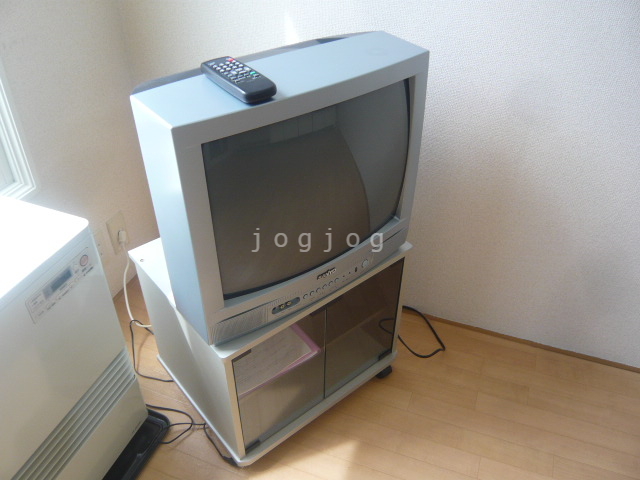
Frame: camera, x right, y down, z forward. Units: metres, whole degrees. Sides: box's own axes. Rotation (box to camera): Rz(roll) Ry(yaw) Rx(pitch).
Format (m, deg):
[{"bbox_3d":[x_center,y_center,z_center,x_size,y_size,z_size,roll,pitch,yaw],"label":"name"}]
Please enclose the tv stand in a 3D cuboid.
[{"bbox_3d":[-0.108,0.201,1.345,0.526,0.429,0.438,-26,45,-31],"label":"tv stand"}]

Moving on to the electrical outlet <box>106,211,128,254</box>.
[{"bbox_3d":[-0.614,-0.022,1.571,0.015,0.120,0.070,12,38,16],"label":"electrical outlet"}]

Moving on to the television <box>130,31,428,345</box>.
[{"bbox_3d":[-0.142,-0.184,1.125,0.544,0.450,0.475,-26,45,-31],"label":"television"}]

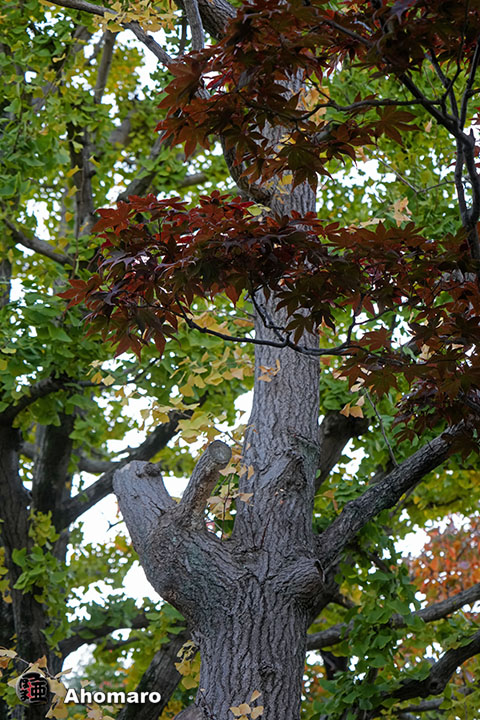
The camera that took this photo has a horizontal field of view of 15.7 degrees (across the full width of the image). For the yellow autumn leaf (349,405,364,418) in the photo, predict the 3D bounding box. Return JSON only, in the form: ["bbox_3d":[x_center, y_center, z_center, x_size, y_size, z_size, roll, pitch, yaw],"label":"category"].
[{"bbox_3d":[0.457,0.204,6.800,0.057,0.049,0.024,-1,-16,4],"label":"yellow autumn leaf"}]

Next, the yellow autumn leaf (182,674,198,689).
[{"bbox_3d":[-0.198,1.275,6.900,0.061,0.056,0.024,0,-16,-2],"label":"yellow autumn leaf"}]

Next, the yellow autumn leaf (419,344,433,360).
[{"bbox_3d":[0.694,-0.027,6.500,0.049,0.060,0.024,-2,-16,6],"label":"yellow autumn leaf"}]

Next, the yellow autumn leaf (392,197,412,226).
[{"bbox_3d":[0.607,-0.555,6.500,0.075,0.112,0.050,-2,-16,5],"label":"yellow autumn leaf"}]

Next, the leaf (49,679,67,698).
[{"bbox_3d":[-0.660,1.190,6.300,0.063,0.072,0.024,2,-16,-6],"label":"leaf"}]

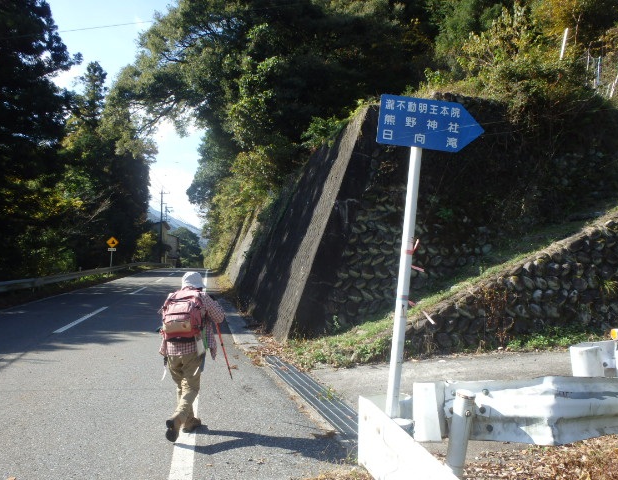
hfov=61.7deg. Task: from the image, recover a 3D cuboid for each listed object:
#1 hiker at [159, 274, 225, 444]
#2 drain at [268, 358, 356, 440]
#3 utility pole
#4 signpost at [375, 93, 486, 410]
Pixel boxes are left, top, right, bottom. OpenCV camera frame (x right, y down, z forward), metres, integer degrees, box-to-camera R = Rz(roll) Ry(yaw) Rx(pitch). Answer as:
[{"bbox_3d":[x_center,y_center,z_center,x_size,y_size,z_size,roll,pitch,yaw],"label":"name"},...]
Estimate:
[{"bbox_3d":[-1.000,1.000,4.500,0.580,1.430,0.620,0,-2,-3],"label":"hiker"},{"bbox_3d":[-0.030,1.740,6.100,0.380,0.070,3.700,1,-2,-17],"label":"drain"},{"bbox_3d":[-21.100,-1.830,75.000,1.250,11.300,0.450,0,-2,0],"label":"utility pole"},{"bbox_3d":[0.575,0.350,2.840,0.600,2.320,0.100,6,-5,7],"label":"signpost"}]

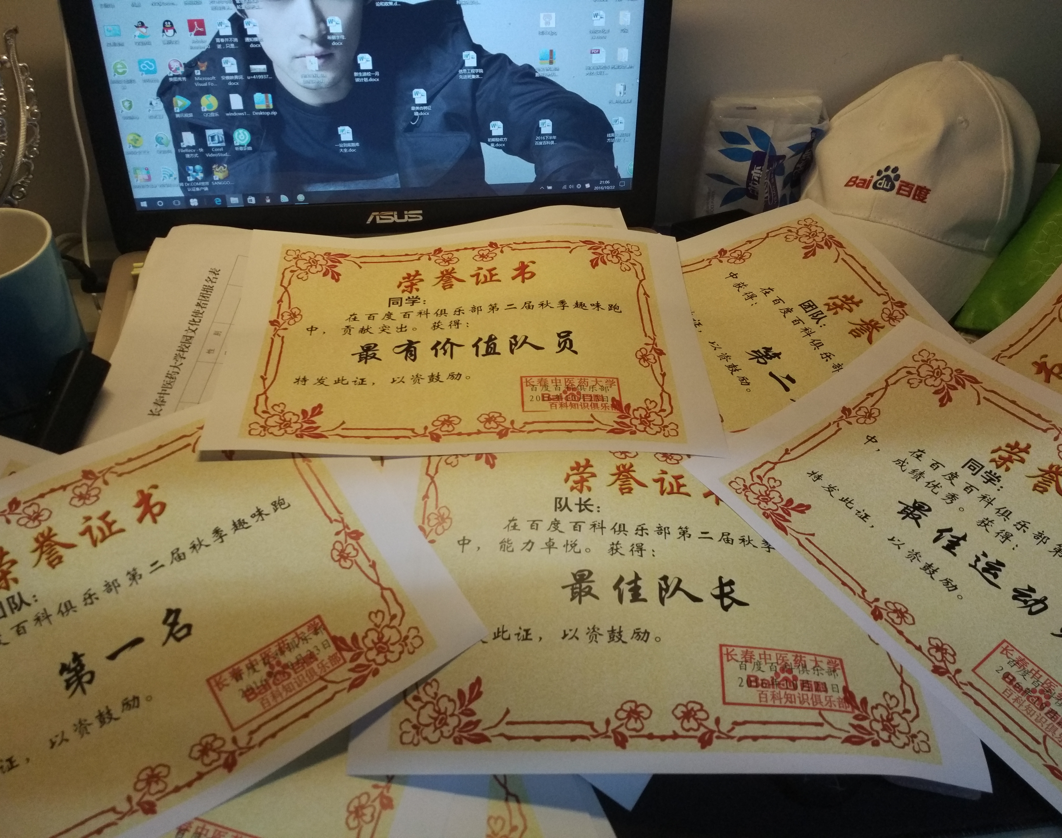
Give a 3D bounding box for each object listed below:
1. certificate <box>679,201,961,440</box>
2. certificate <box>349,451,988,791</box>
[{"bbox_3d":[0.173,-0.026,0.619,0.210,0.018,0.297,-22,52,-11],"label":"certificate"},{"bbox_3d":[0.064,0.082,0.508,0.298,0.026,0.210,3,50,0],"label":"certificate"}]

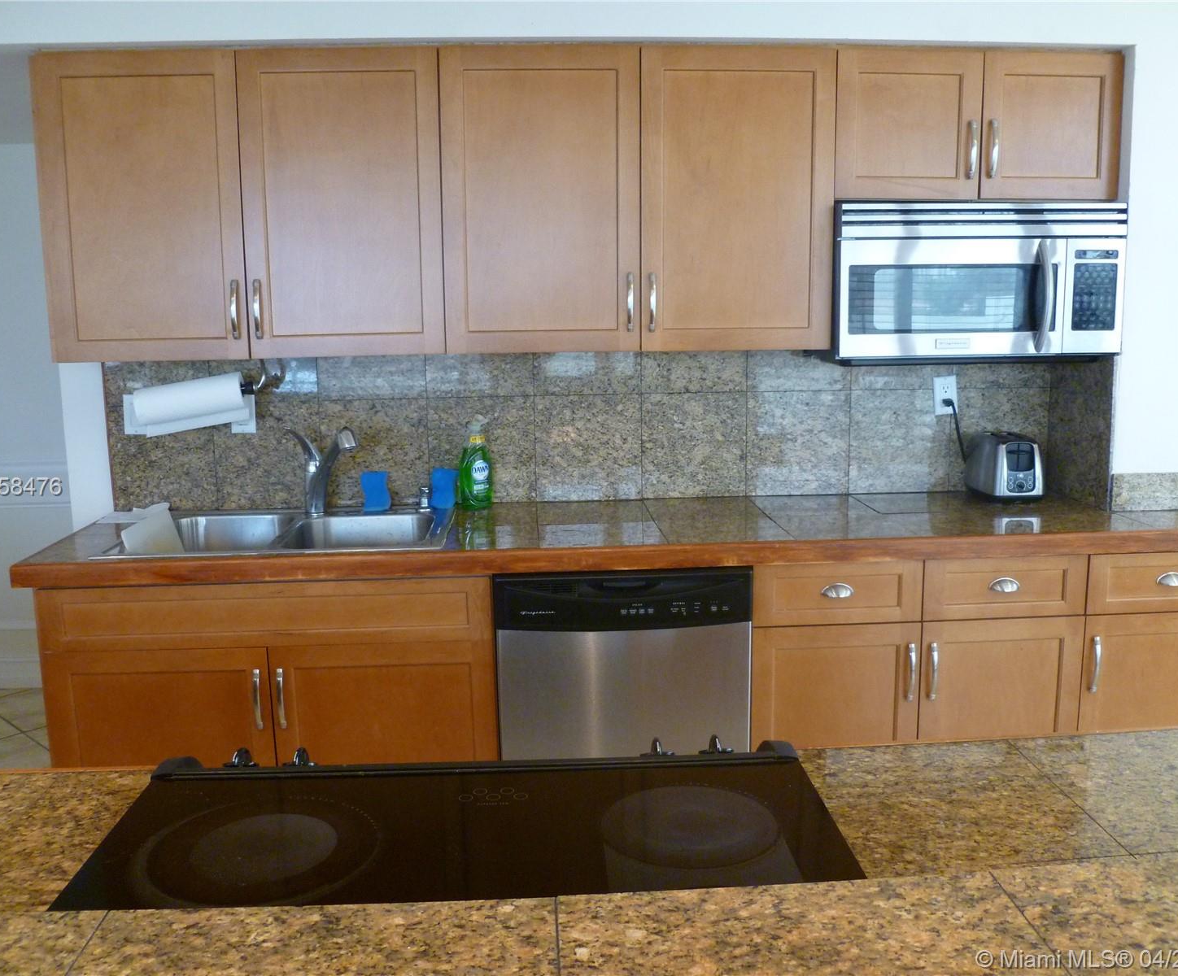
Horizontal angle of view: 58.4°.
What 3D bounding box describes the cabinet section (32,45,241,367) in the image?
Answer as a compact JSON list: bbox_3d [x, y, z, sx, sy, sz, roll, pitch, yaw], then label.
[{"bbox_3d":[-1.102,-0.708,2.727,0.479,0.740,0.319,-1,8,-4],"label":"cabinet section"}]

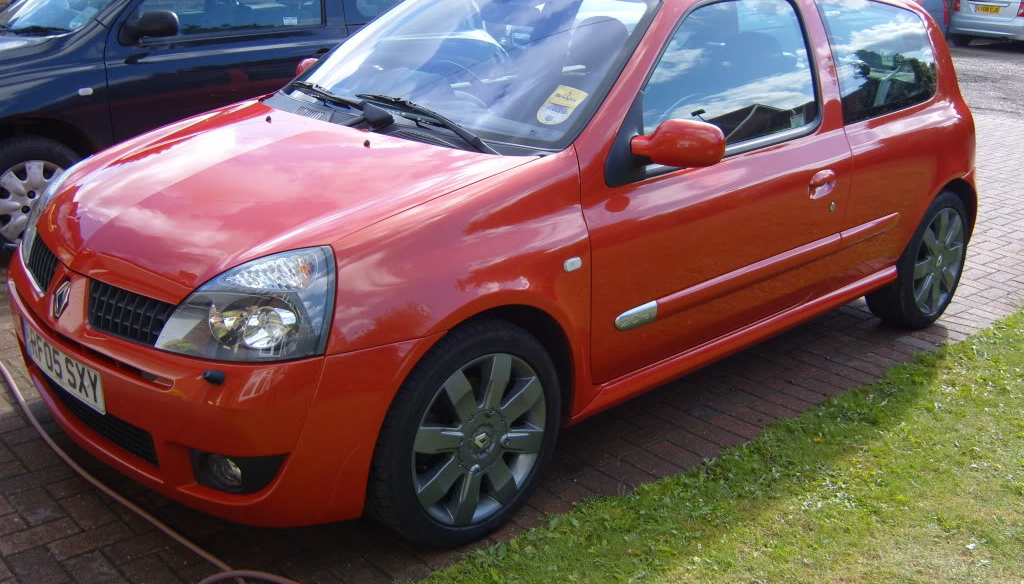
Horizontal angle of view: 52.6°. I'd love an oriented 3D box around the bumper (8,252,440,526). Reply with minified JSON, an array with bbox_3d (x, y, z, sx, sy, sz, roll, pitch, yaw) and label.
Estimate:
[{"bbox_3d":[-0.915,0.147,2.704,0.600,0.470,1.630,-15,25,-42],"label":"bumper"}]

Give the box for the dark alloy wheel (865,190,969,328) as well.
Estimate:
[{"bbox_3d":[1.641,-0.148,4.195,0.580,0.580,0.200,-15,25,-42],"label":"dark alloy wheel"}]

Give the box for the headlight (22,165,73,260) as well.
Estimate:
[{"bbox_3d":[-1.329,-0.254,2.952,0.290,0.265,0.370,-9,22,-31],"label":"headlight"}]

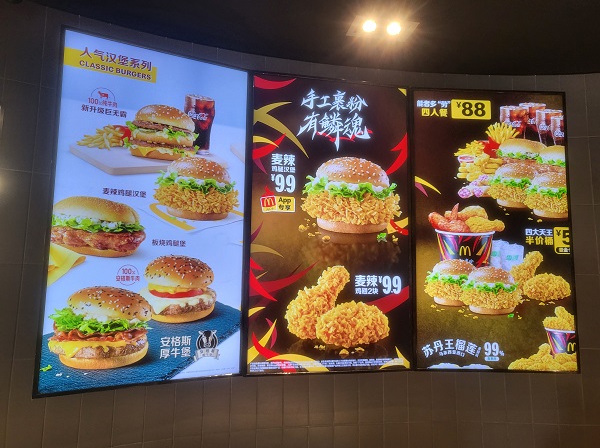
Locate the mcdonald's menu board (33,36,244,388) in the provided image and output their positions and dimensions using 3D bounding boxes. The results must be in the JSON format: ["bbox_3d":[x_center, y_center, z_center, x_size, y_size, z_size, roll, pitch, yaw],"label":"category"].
[{"bbox_3d":[-0.532,-0.043,1.673,0.710,1.240,0.050,4,-7,-28],"label":"mcdonald's menu board"}]

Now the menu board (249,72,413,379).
[{"bbox_3d":[0.132,-0.005,1.909,0.710,1.240,0.050,2,-6,-10],"label":"menu board"}]

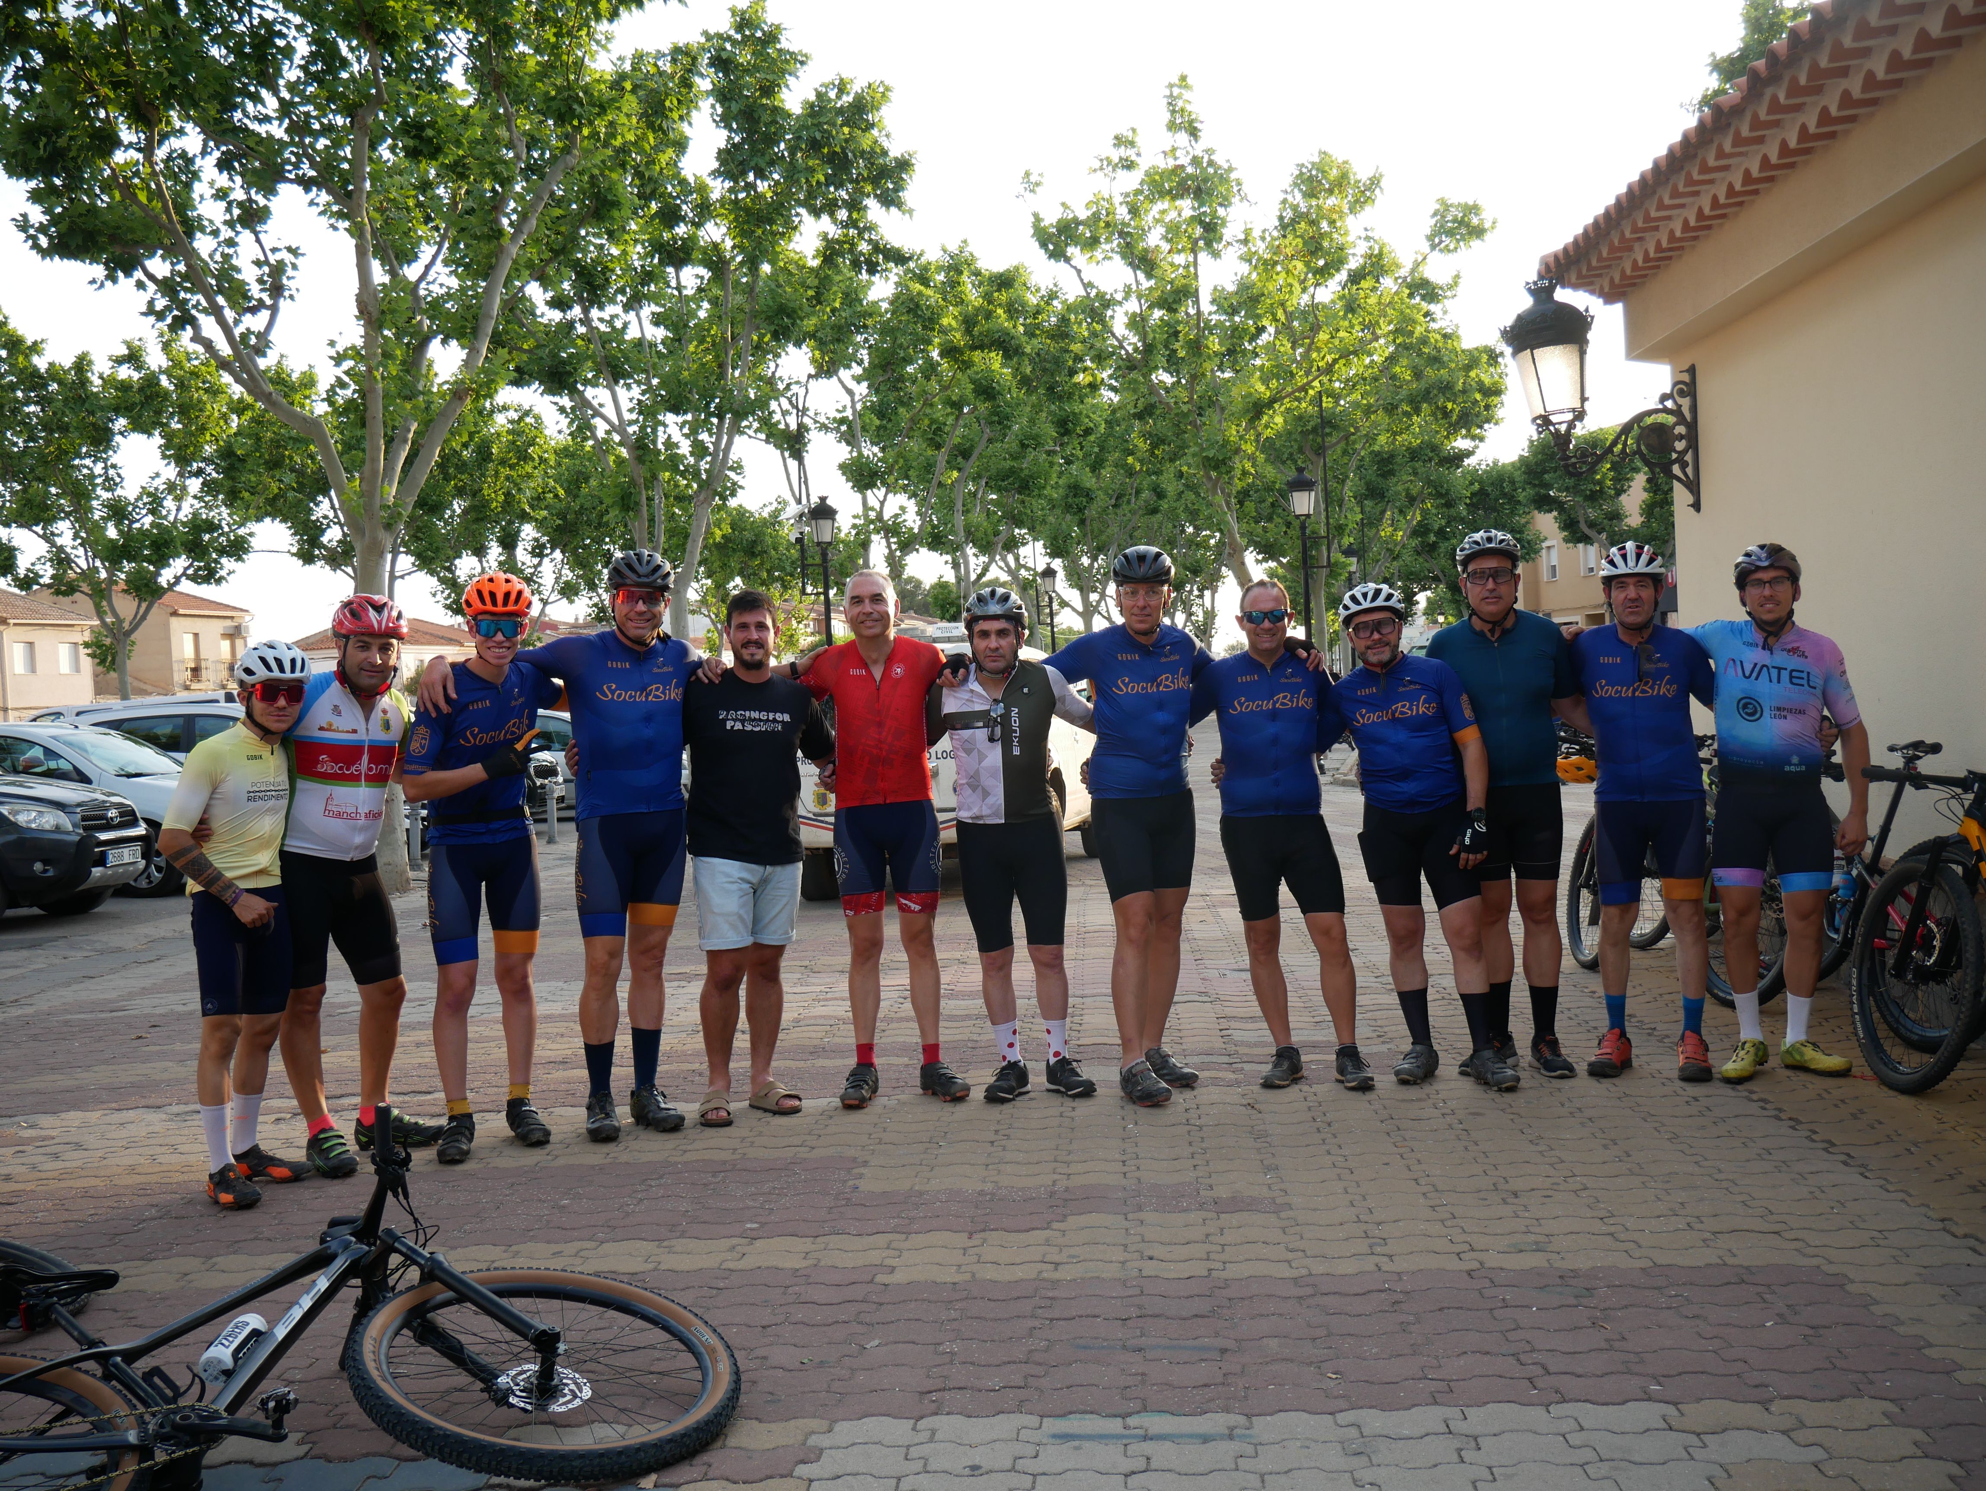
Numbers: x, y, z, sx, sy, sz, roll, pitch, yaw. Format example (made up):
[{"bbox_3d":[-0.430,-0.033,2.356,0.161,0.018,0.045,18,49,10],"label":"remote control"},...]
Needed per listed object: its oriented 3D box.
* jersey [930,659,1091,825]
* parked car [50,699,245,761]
[{"bbox_3d":[0.060,-0.010,6.982,0.560,0.575,0.280,-3,2,0],"label":"jersey"},{"bbox_3d":[-7.607,0.335,21.304,4.250,1.570,1.800,-2,2,4],"label":"parked car"}]

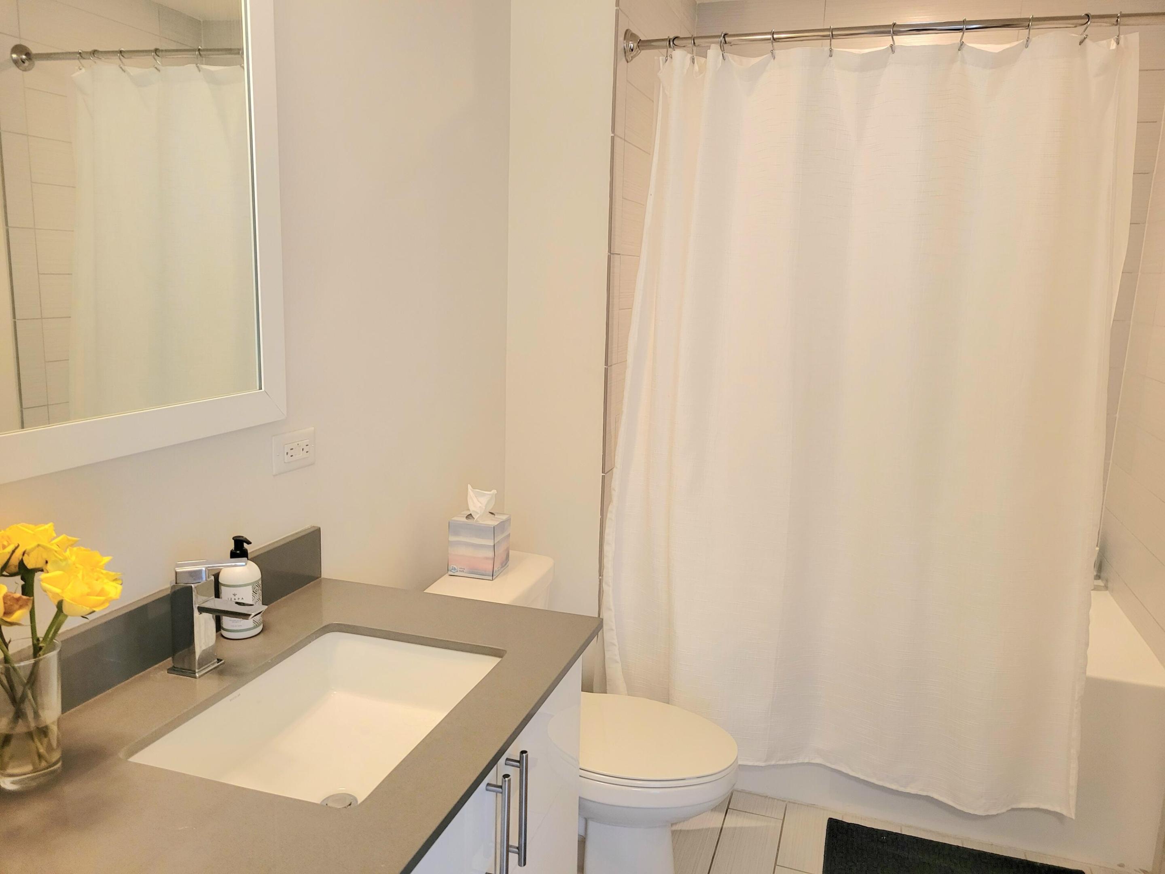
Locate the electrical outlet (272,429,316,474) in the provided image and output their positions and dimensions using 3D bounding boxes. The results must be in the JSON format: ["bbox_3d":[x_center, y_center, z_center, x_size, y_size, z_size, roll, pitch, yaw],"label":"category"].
[{"bbox_3d":[-0.511,0.025,1.563,0.008,0.069,0.118,5,11,17],"label":"electrical outlet"}]

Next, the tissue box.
[{"bbox_3d":[-0.257,0.271,2.205,0.116,0.137,0.118,4,11,15],"label":"tissue box"}]

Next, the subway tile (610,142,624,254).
[{"bbox_3d":[0.090,-0.640,2.337,0.010,0.300,0.101,5,11,17],"label":"subway tile"}]

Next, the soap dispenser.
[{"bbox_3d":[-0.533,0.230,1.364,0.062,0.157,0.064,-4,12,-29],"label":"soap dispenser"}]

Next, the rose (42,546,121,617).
[{"bbox_3d":[-0.537,0.156,0.935,0.080,0.060,0.080,8,11,-29],"label":"rose"}]

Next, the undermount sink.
[{"bbox_3d":[-0.331,0.445,1.194,0.340,0.158,0.465,5,11,17],"label":"undermount sink"}]

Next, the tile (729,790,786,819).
[{"bbox_3d":[0.503,1.060,2.509,0.150,0.010,0.094,5,11,17],"label":"tile"}]

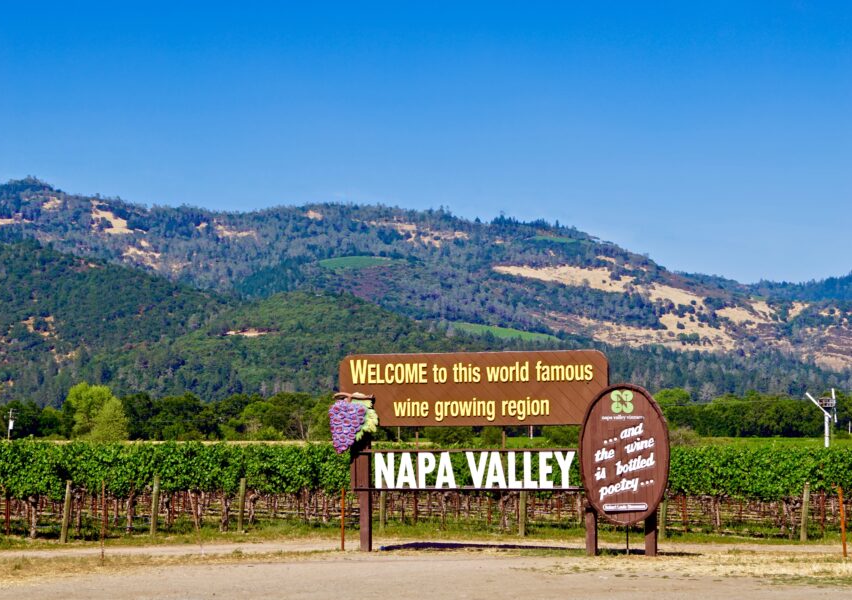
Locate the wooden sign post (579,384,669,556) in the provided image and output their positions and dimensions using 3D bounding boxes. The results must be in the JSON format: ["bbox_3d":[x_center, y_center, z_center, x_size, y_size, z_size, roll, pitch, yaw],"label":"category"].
[{"bbox_3d":[4.190,3.574,43.085,1.916,3.583,0.400,-2,-4,17],"label":"wooden sign post"}]

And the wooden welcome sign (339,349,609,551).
[{"bbox_3d":[0.957,3.092,42.000,5.572,4.065,0.350,-1,-4,14],"label":"wooden welcome sign"}]

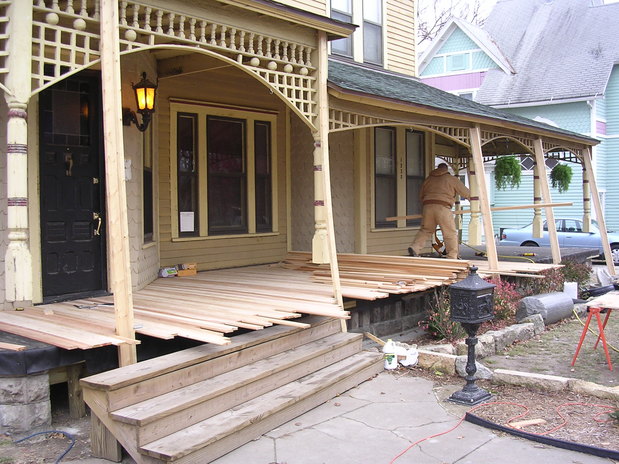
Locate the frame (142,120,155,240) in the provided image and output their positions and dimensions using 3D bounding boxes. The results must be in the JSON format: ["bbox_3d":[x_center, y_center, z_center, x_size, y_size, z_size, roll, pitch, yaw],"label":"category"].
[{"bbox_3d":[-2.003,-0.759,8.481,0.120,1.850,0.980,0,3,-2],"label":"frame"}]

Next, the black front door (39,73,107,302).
[{"bbox_3d":[-2.482,-0.497,7.127,0.090,2.380,0.800,2,4,40],"label":"black front door"}]

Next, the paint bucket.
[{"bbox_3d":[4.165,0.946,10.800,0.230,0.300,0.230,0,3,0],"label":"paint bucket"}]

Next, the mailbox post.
[{"bbox_3d":[1.382,0.853,5.784,0.270,1.130,0.390,2,4,40],"label":"mailbox post"}]

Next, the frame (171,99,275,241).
[{"bbox_3d":[-1.180,-0.907,10.271,0.130,2.000,2.230,2,4,40],"label":"frame"}]

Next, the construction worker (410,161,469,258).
[{"bbox_3d":[2.295,-0.371,11.900,0.950,1.690,0.720,1,3,25],"label":"construction worker"}]

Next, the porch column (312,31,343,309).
[{"bbox_3d":[0.193,-0.639,7.300,0.310,2.920,0.190,2,4,40],"label":"porch column"}]

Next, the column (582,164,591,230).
[{"bbox_3d":[5.800,-0.815,14.200,0.150,1.680,0.150,2,4,40],"label":"column"}]

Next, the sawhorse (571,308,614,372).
[{"bbox_3d":[2.942,0.985,6.801,0.370,0.600,0.920,2,3,37],"label":"sawhorse"}]

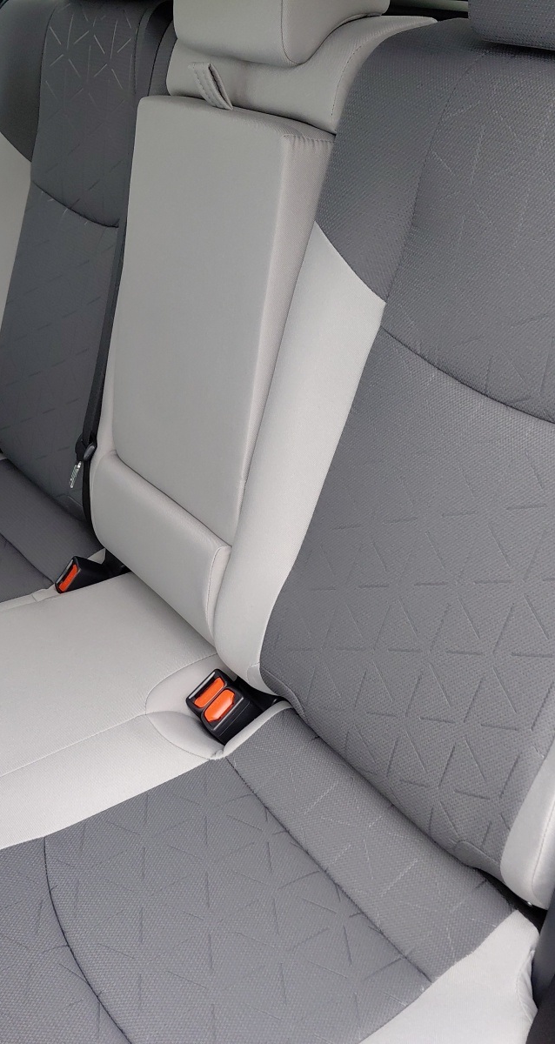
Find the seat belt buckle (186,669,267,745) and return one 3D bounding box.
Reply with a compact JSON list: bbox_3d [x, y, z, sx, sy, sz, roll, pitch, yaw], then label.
[{"bbox_3d":[-0.046,0.197,1.034,0.047,0.066,0.057,-46,46,-6],"label":"seat belt buckle"}]

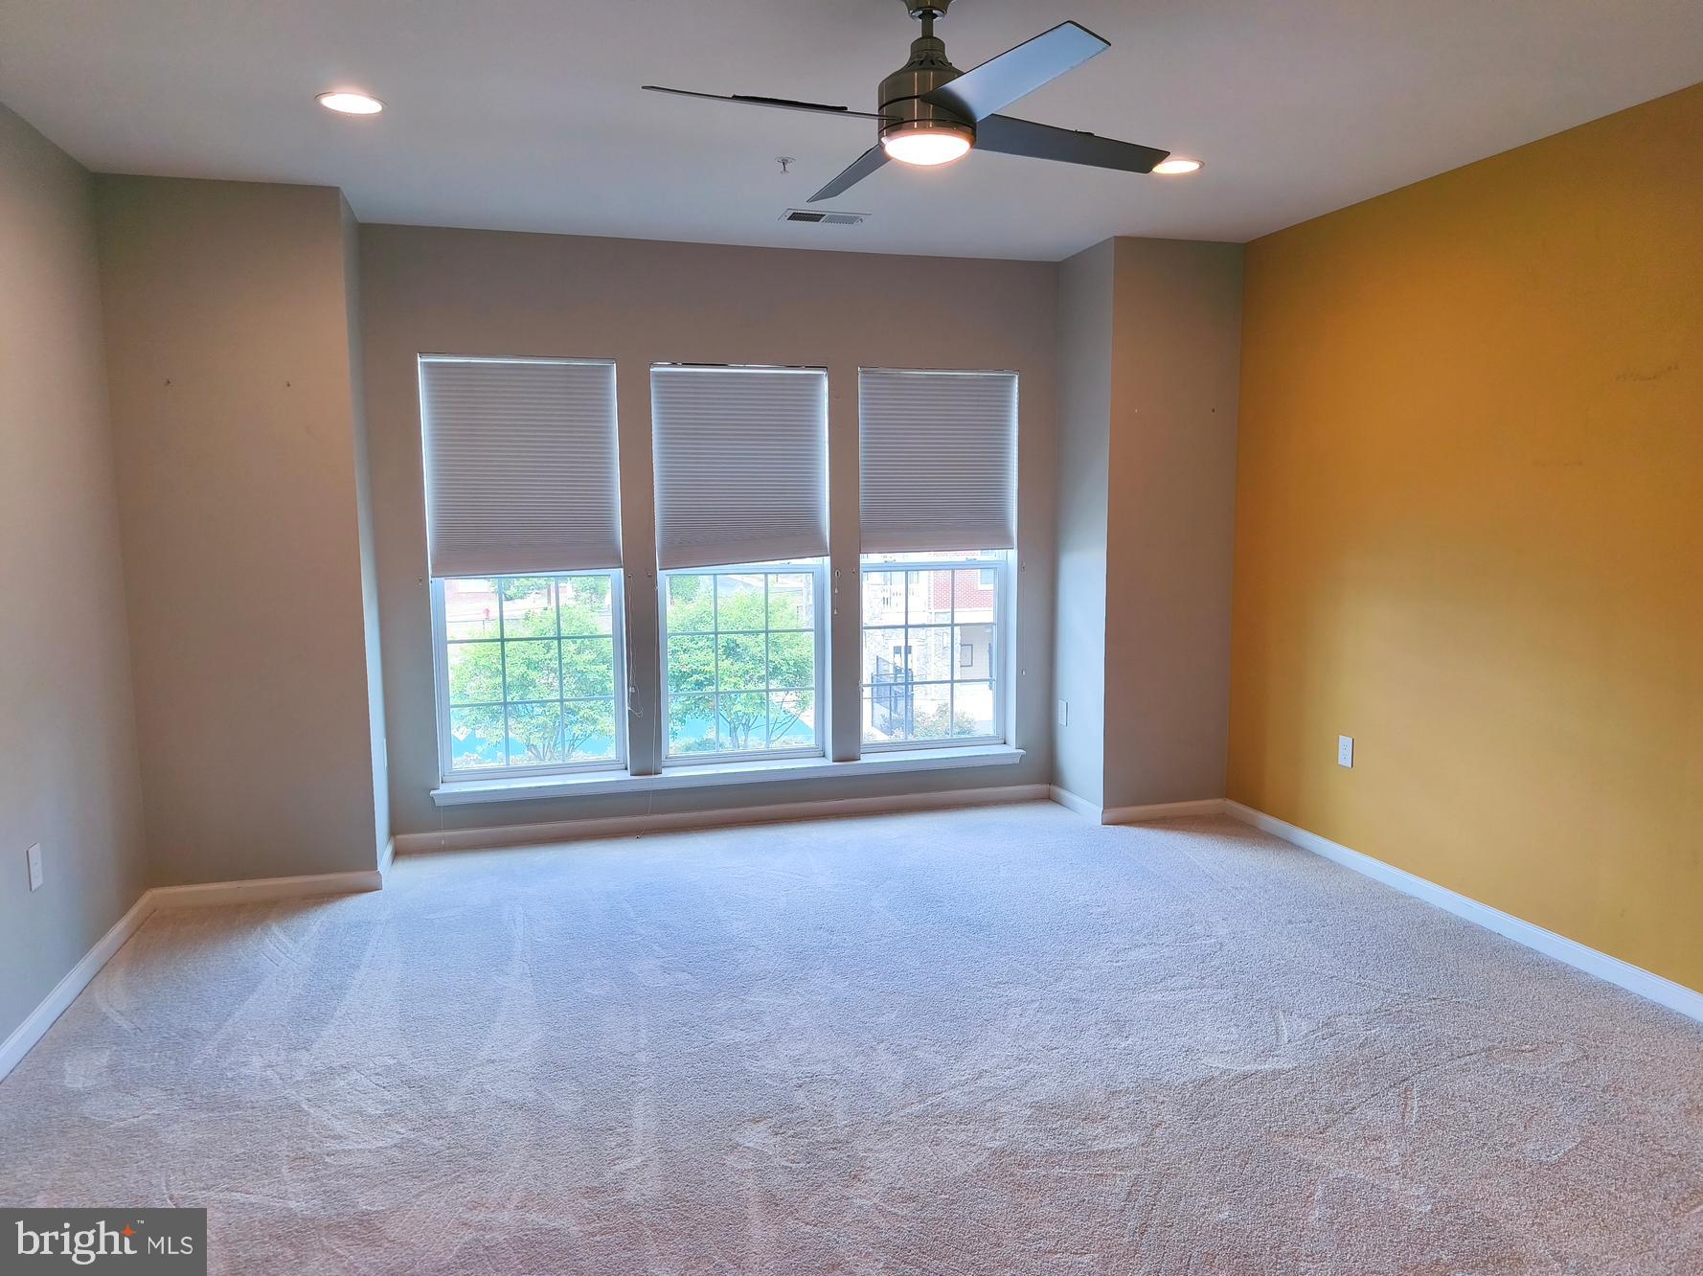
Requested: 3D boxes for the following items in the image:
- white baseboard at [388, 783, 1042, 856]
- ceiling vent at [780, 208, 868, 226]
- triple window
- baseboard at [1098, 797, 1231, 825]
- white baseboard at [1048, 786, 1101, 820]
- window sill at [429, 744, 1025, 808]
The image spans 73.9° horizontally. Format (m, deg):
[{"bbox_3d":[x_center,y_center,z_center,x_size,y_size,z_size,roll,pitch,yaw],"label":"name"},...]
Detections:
[{"bbox_3d":[-0.491,0.854,5.441,3.202,0.076,0.018,-2,7,-16],"label":"white baseboard"},{"bbox_3d":[-0.107,-1.732,4.682,0.360,0.015,0.184,-2,7,-16],"label":"ceiling vent"},{"bbox_3d":[-0.520,-0.328,5.377,2.781,1.892,0.123,-2,7,-16],"label":"triple window"},{"bbox_3d":[1.517,0.840,5.458,0.688,0.076,0.018,-2,7,-16],"label":"baseboard"},{"bbox_3d":[1.113,0.823,5.626,0.018,0.076,0.555,-2,7,-16],"label":"white baseboard"},{"bbox_3d":[-0.504,0.652,5.452,2.853,0.075,0.179,-2,7,-16],"label":"window sill"}]

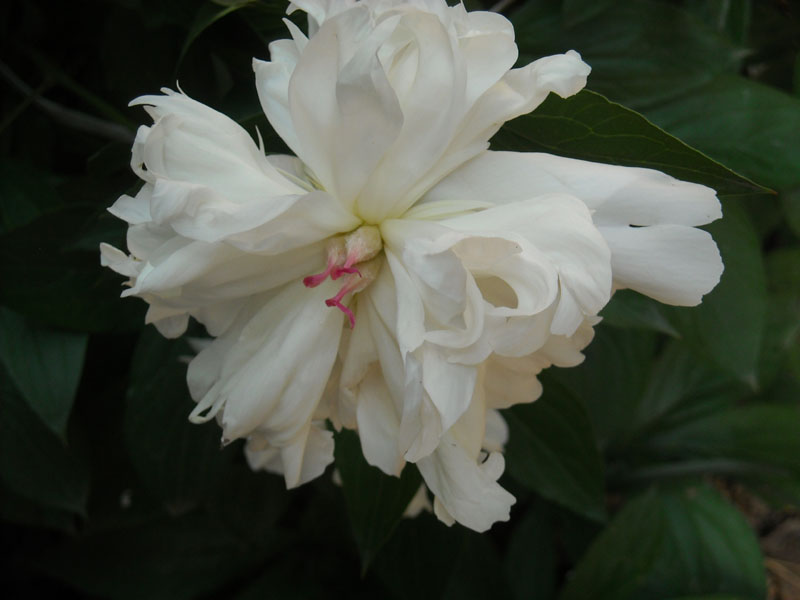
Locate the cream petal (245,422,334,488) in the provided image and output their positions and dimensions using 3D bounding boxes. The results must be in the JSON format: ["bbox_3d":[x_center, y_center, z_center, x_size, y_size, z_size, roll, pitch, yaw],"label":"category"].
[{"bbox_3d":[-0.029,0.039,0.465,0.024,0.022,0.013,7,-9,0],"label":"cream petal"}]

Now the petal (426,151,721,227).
[{"bbox_3d":[0.044,-0.029,0.457,0.077,0.020,0.015,6,9,1],"label":"petal"}]

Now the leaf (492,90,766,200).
[{"bbox_3d":[0.060,-0.041,0.482,0.082,0.013,0.035,6,57,7],"label":"leaf"}]

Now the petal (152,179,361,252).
[{"bbox_3d":[-0.036,-0.021,0.438,0.054,0.018,0.022,-3,18,1],"label":"petal"}]

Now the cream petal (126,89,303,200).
[{"bbox_3d":[-0.047,-0.039,0.447,0.045,0.020,0.020,27,12,8],"label":"cream petal"}]

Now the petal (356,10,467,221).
[{"bbox_3d":[0.003,-0.046,0.440,0.027,0.053,0.020,7,14,-2],"label":"petal"}]

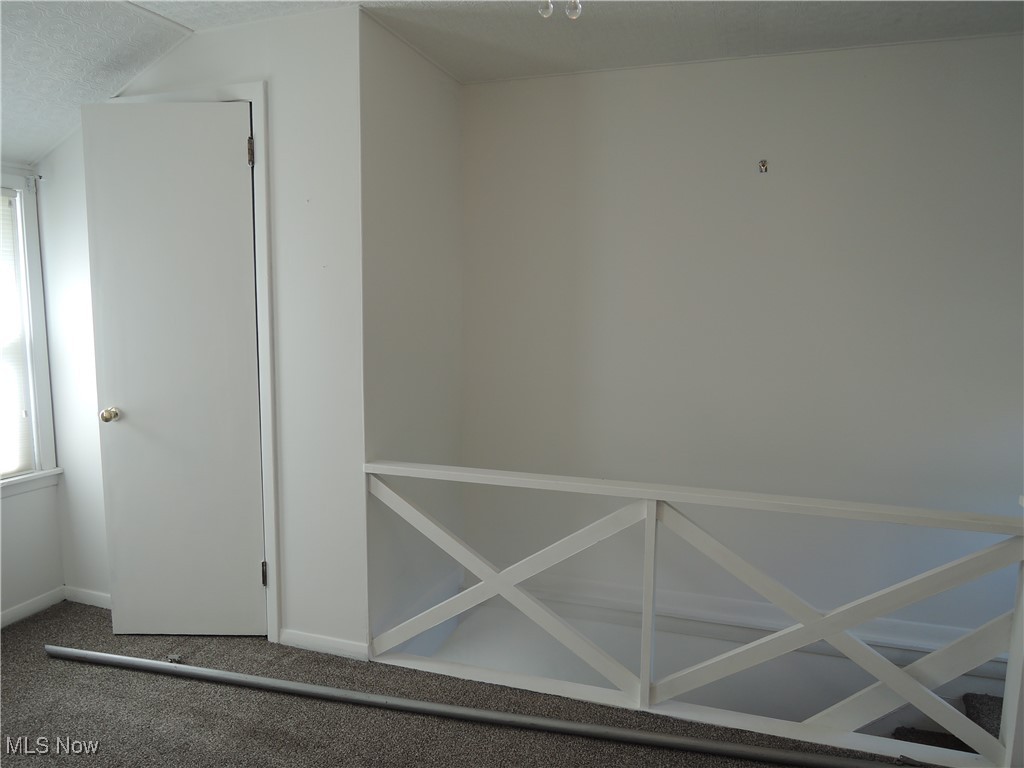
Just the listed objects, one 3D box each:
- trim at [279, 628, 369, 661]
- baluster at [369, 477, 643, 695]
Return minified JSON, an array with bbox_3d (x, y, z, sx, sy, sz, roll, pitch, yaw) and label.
[{"bbox_3d":[-0.711,0.989,2.690,0.379,0.062,0.016,3,7,18],"label":"trim"},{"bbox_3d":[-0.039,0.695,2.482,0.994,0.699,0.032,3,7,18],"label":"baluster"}]

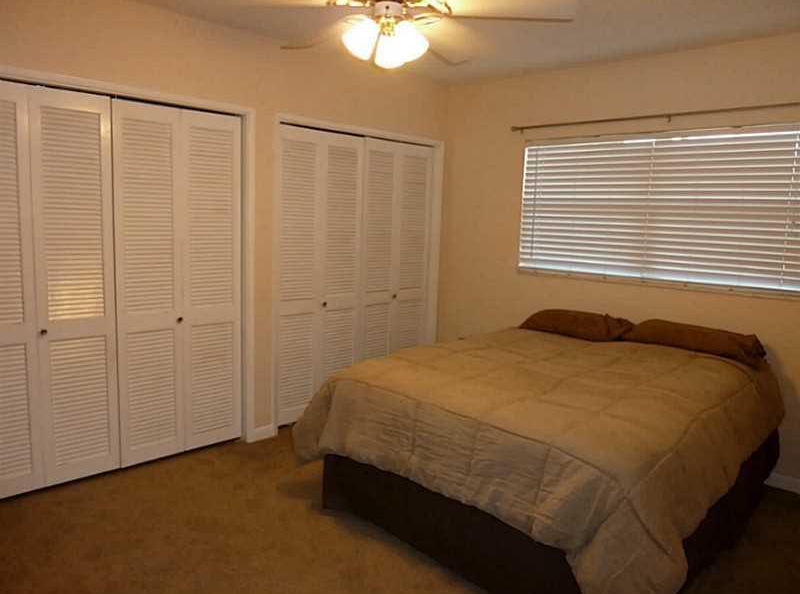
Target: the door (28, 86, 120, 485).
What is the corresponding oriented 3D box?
[{"bbox_3d":[-1.682,-0.025,3.016,0.369,2.015,0.036,-5,10,-43],"label":"door"}]

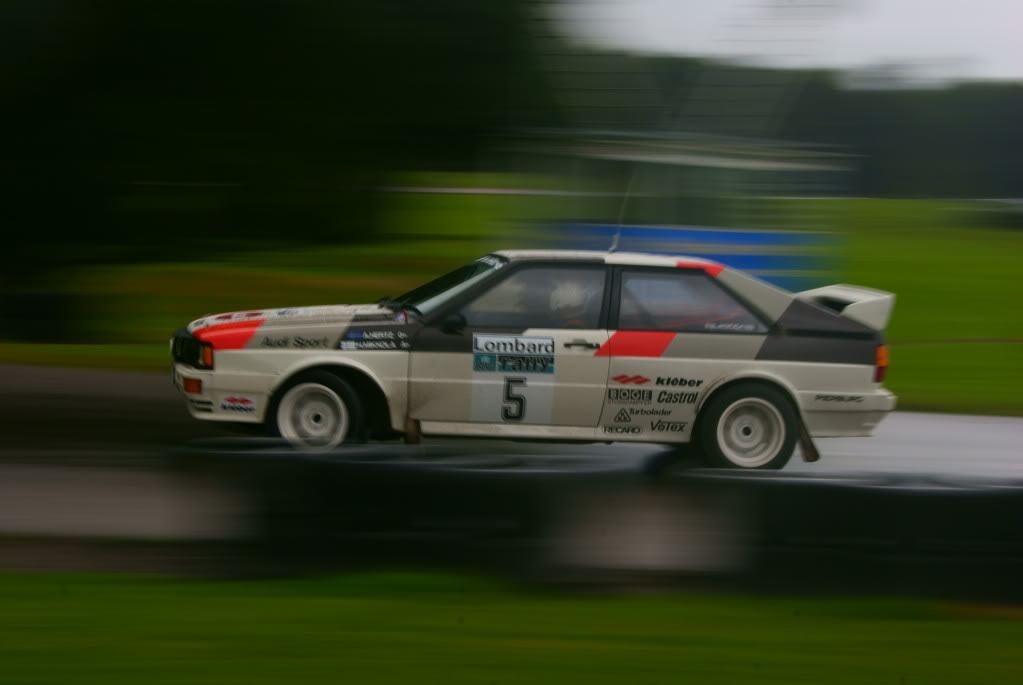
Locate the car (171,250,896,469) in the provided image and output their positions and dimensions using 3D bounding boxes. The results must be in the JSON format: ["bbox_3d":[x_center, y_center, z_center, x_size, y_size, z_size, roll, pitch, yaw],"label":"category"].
[{"bbox_3d":[0.075,0.064,14.450,4.390,1.340,1.730,2,3,-12],"label":"car"}]

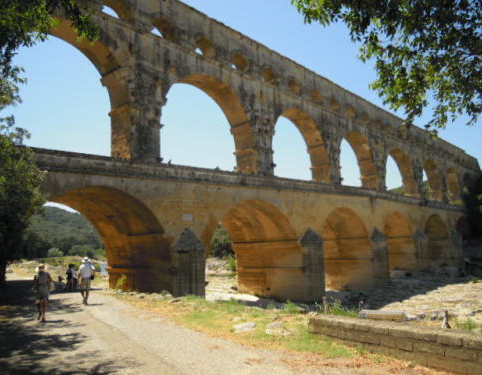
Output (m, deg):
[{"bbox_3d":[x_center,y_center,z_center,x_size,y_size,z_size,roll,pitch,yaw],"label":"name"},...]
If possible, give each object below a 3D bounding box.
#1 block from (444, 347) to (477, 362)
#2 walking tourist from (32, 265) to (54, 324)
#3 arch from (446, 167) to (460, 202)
[{"bbox_3d":[3.120,2.266,5.628,0.320,0.164,0.428,2,-9,-41],"label":"block"},{"bbox_3d":[-5.882,3.111,12.003,0.580,1.680,0.500,-1,-8,-21],"label":"walking tourist"},{"bbox_3d":[80.226,-0.663,158.720,4.600,15.400,19.600,-10,-9,40],"label":"arch"}]

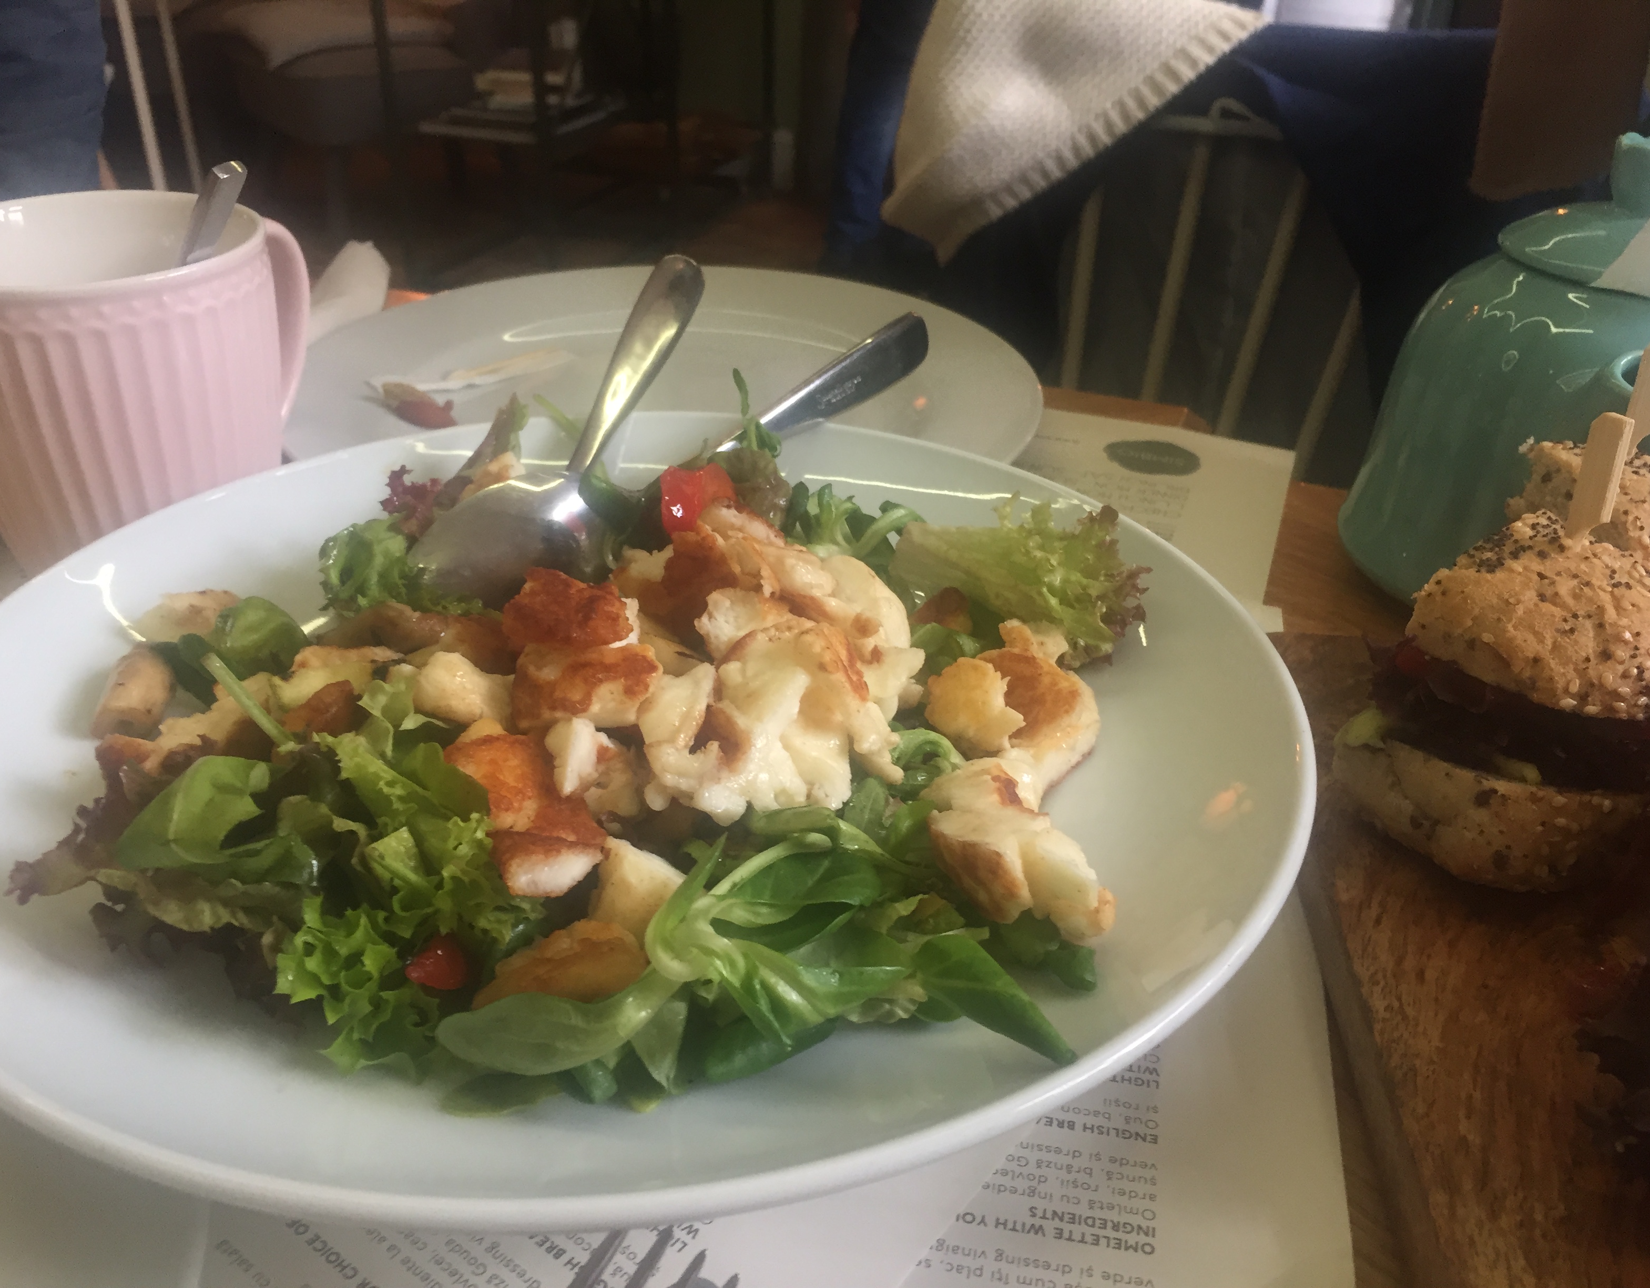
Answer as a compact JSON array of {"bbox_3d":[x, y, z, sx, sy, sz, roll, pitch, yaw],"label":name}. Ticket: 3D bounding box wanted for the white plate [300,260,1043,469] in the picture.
[{"bbox_3d":[-0.059,-0.090,0.547,0.282,0.025,0.282,1,31,-1],"label":"white plate"}]

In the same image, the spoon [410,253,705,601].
[{"bbox_3d":[-0.069,-0.071,0.424,0.043,0.028,0.198,13,43,3],"label":"spoon"}]

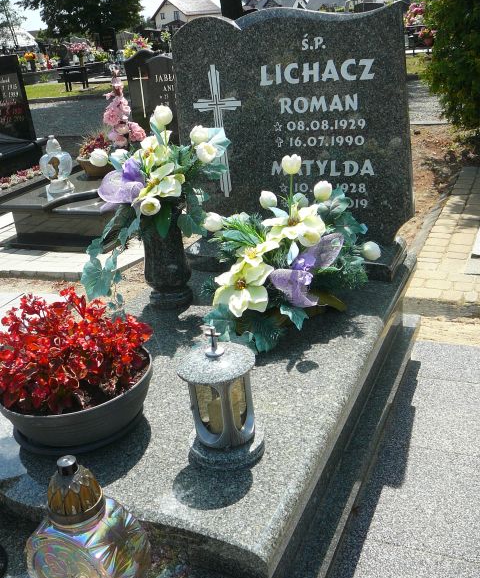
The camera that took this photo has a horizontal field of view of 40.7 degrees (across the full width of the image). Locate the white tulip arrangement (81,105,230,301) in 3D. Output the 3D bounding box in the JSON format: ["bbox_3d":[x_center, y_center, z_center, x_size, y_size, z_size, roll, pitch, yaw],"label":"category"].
[{"bbox_3d":[-0.298,-0.299,2.387,0.530,0.700,0.380,5,25,24],"label":"white tulip arrangement"}]

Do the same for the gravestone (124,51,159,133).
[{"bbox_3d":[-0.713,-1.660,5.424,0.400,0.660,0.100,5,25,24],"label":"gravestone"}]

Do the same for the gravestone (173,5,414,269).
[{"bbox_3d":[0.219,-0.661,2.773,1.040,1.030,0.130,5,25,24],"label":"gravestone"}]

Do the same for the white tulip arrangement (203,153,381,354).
[{"bbox_3d":[0.163,-0.161,2.217,0.540,0.570,0.400,5,25,24],"label":"white tulip arrangement"}]

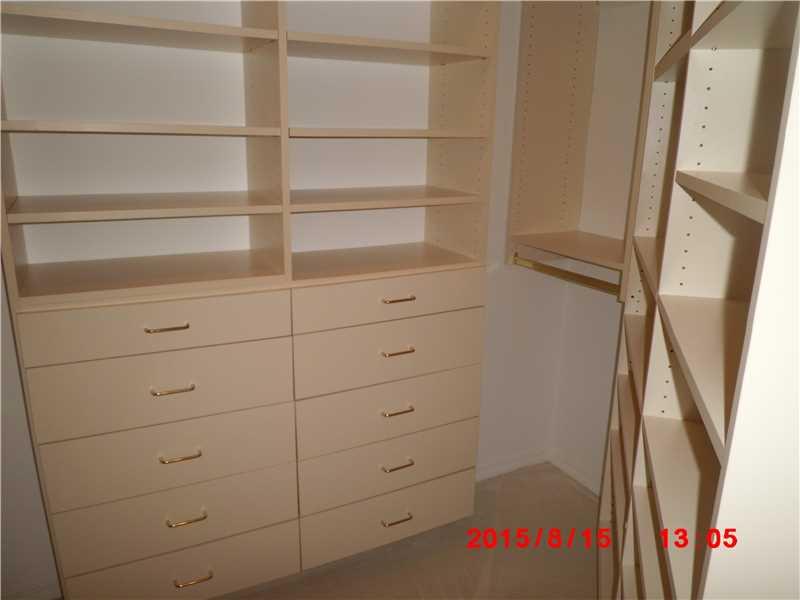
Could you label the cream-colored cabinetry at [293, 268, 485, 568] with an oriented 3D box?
[{"bbox_3d":[-0.103,0.317,2.020,0.628,0.912,0.383,-7,18,-26],"label":"cream-colored cabinetry"}]

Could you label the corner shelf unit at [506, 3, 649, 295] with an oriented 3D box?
[{"bbox_3d":[0.712,-0.587,2.064,0.350,1.025,0.588,-7,18,-26],"label":"corner shelf unit"}]

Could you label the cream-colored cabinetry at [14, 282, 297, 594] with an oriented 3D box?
[{"bbox_3d":[-0.666,0.387,1.743,0.635,0.912,0.383,-7,18,-26],"label":"cream-colored cabinetry"}]

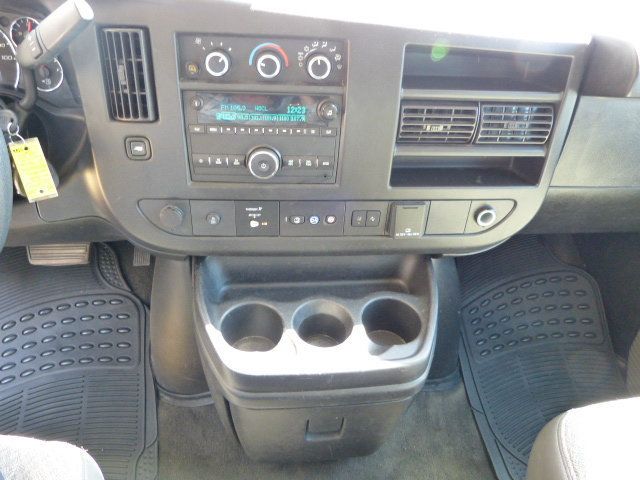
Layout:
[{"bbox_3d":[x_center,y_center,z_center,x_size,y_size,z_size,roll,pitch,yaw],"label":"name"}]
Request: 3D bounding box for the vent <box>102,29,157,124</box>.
[{"bbox_3d":[-0.213,-0.187,0.527,0.052,0.100,0.032,0,26,-6],"label":"vent"}]

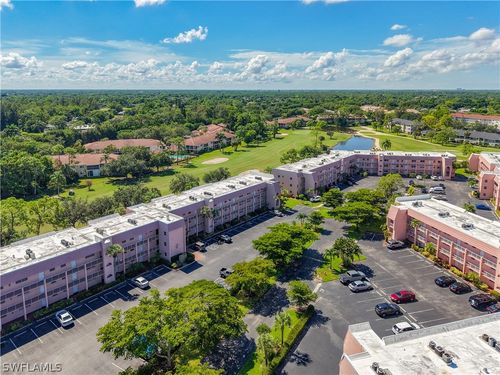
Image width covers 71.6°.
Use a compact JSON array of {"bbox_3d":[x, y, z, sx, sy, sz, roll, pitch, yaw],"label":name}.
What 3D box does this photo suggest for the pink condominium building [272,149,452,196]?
[{"bbox_3d":[51.200,-9.396,166.805,98.000,10.600,40.600,-7,17,-24],"label":"pink condominium building"}]

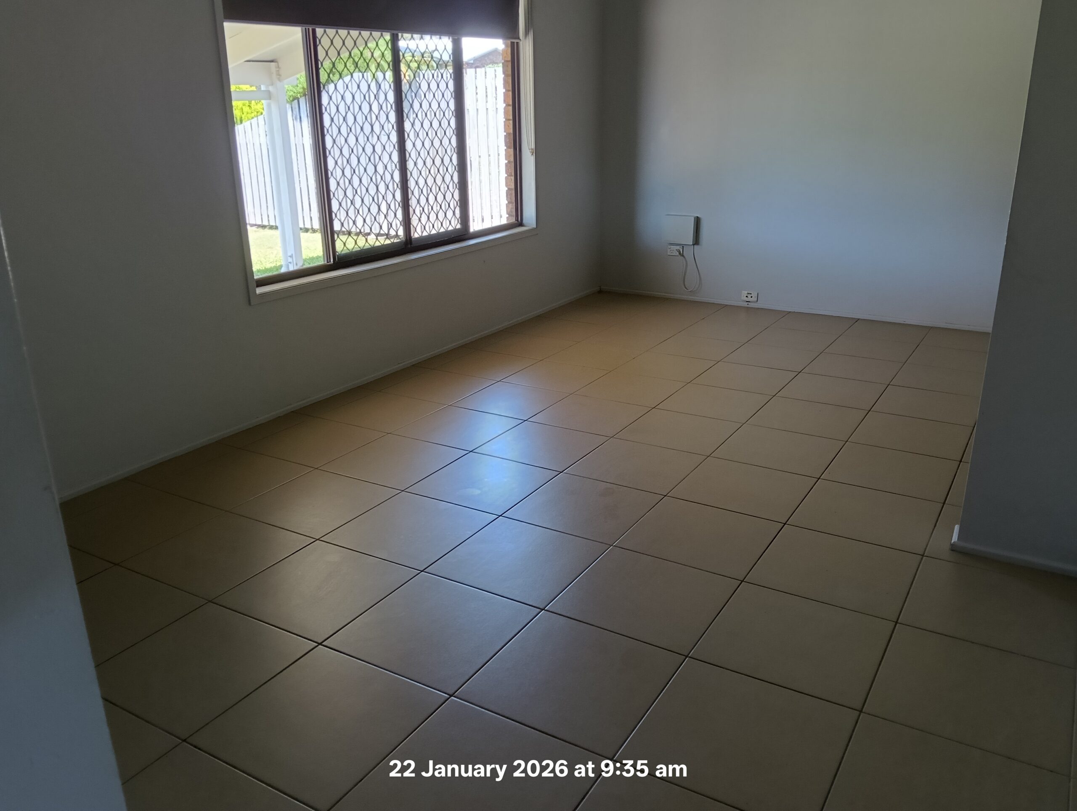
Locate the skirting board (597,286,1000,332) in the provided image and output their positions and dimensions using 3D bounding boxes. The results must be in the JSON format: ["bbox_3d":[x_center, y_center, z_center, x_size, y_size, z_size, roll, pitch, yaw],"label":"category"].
[{"bbox_3d":[1.787,-0.695,6.037,3.000,0.036,0.015,11,22,30],"label":"skirting board"}]

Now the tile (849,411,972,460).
[{"bbox_3d":[1.680,0.134,3.791,0.453,0.010,0.453,10,22,30],"label":"tile"}]

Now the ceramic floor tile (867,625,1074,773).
[{"bbox_3d":[1.127,0.743,2.171,0.459,0.010,0.459,10,22,30],"label":"ceramic floor tile"}]

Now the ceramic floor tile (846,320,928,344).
[{"bbox_3d":[2.230,-0.473,5.414,0.445,0.010,0.445,11,22,30],"label":"ceramic floor tile"}]

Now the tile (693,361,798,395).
[{"bbox_3d":[1.119,-0.147,4.564,0.446,0.010,0.446,11,22,30],"label":"tile"}]

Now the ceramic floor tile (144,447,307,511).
[{"bbox_3d":[-1.253,0.300,3.470,0.453,0.010,0.453,10,22,30],"label":"ceramic floor tile"}]

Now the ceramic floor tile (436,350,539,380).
[{"bbox_3d":[-0.311,-0.245,5.111,0.459,0.010,0.459,10,22,30],"label":"ceramic floor tile"}]

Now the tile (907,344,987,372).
[{"bbox_3d":[2.408,-0.267,4.873,0.450,0.010,0.450,10,22,30],"label":"tile"}]

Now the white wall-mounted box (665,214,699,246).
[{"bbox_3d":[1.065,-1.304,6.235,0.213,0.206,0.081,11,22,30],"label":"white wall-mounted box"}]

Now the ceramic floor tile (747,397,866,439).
[{"bbox_3d":[1.263,0.054,3.951,0.445,0.010,0.445,11,22,30],"label":"ceramic floor tile"}]

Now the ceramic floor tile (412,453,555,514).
[{"bbox_3d":[-0.218,0.312,3.377,0.453,0.010,0.453,10,22,30],"label":"ceramic floor tile"}]

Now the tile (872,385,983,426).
[{"bbox_3d":[1.979,-0.002,4.268,0.459,0.010,0.459,10,22,30],"label":"tile"}]

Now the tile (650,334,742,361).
[{"bbox_3d":[1.015,-0.371,5.394,0.459,0.010,0.459,10,22,30],"label":"tile"}]

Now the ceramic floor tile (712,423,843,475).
[{"bbox_3d":[1.028,0.189,3.605,0.446,0.010,0.446,11,22,30],"label":"ceramic floor tile"}]

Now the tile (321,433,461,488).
[{"bbox_3d":[-0.602,0.232,3.540,0.445,0.010,0.445,11,22,30],"label":"tile"}]

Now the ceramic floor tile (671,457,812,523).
[{"bbox_3d":[0.789,0.318,3.245,0.446,0.010,0.446,11,22,30],"label":"ceramic floor tile"}]

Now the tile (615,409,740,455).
[{"bbox_3d":[0.656,0.121,3.886,0.453,0.010,0.453,10,22,30],"label":"tile"}]

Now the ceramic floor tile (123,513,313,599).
[{"bbox_3d":[-1.065,0.492,2.816,0.445,0.010,0.445,11,22,30],"label":"ceramic floor tile"}]

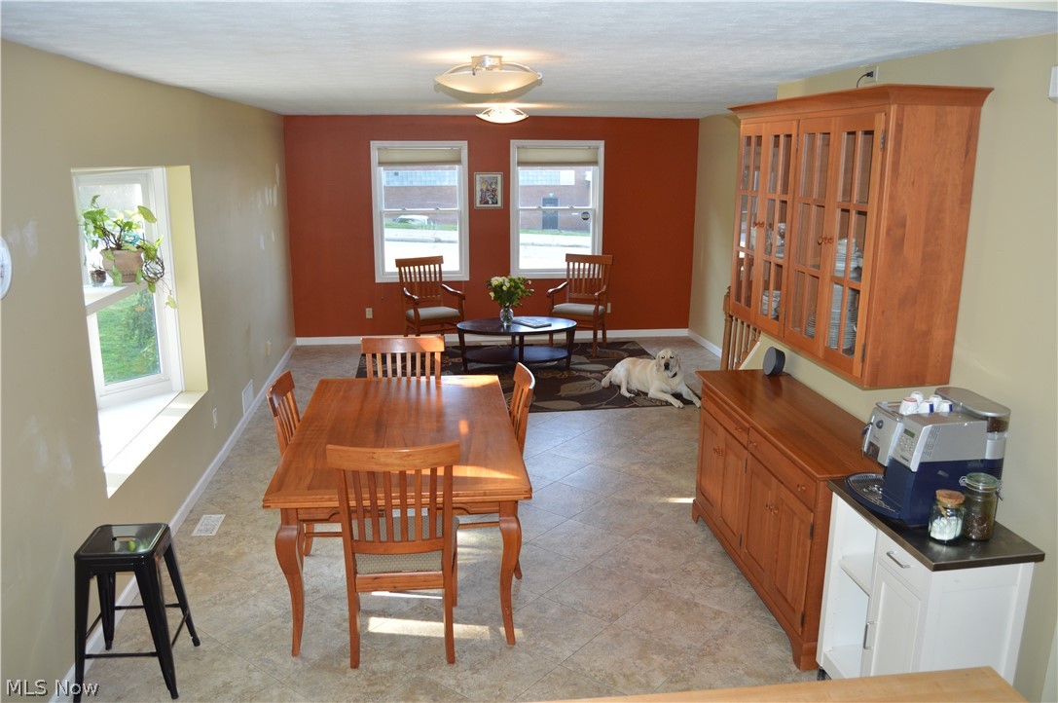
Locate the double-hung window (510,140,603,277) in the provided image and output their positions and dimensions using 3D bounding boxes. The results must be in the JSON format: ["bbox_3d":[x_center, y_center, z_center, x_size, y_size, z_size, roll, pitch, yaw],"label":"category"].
[{"bbox_3d":[0.314,-1.552,8.797,1.041,1.503,0.100,-2,14,-7],"label":"double-hung window"}]

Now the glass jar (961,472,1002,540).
[{"bbox_3d":[1.490,0.512,2.617,0.105,0.206,0.098,0,14,0],"label":"glass jar"}]

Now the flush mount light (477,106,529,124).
[{"bbox_3d":[-0.201,-1.832,6.108,0.408,0.144,0.408,-2,14,-7],"label":"flush mount light"}]

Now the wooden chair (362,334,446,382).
[{"bbox_3d":[-0.738,0.450,4.721,0.499,1.000,0.522,-2,14,-7],"label":"wooden chair"}]

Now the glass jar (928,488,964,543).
[{"bbox_3d":[1.376,0.542,2.605,0.100,0.153,0.100,0,14,0],"label":"glass jar"}]

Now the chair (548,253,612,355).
[{"bbox_3d":[0.562,-0.512,8.564,0.570,1.000,0.630,6,15,20],"label":"chair"}]

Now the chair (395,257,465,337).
[{"bbox_3d":[-1.024,-0.449,8.281,0.570,1.000,0.630,-7,16,-27],"label":"chair"}]

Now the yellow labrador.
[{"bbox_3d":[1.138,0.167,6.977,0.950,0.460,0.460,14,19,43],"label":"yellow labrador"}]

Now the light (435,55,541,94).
[{"bbox_3d":[-0.168,-1.142,3.277,0.438,0.145,0.438,-2,14,-7],"label":"light"}]

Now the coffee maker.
[{"bbox_3d":[1.388,0.360,2.828,0.438,0.398,0.348,-2,14,-7],"label":"coffee maker"}]

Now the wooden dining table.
[{"bbox_3d":[-0.619,0.738,4.082,1.063,0.754,1.701,-2,14,-7],"label":"wooden dining table"}]

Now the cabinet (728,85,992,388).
[{"bbox_3d":[1.336,-0.570,3.608,0.403,1.093,1.494,-2,14,-7],"label":"cabinet"}]

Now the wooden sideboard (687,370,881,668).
[{"bbox_3d":[1.299,0.722,3.907,0.531,0.880,1.471,-2,14,-7],"label":"wooden sideboard"}]

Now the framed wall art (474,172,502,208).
[{"bbox_3d":[-0.432,-1.743,8.625,0.307,0.390,0.030,-2,14,-7],"label":"framed wall art"}]

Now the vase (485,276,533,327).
[{"bbox_3d":[-0.164,-0.488,7.681,0.438,0.484,0.398,-2,14,-7],"label":"vase"}]

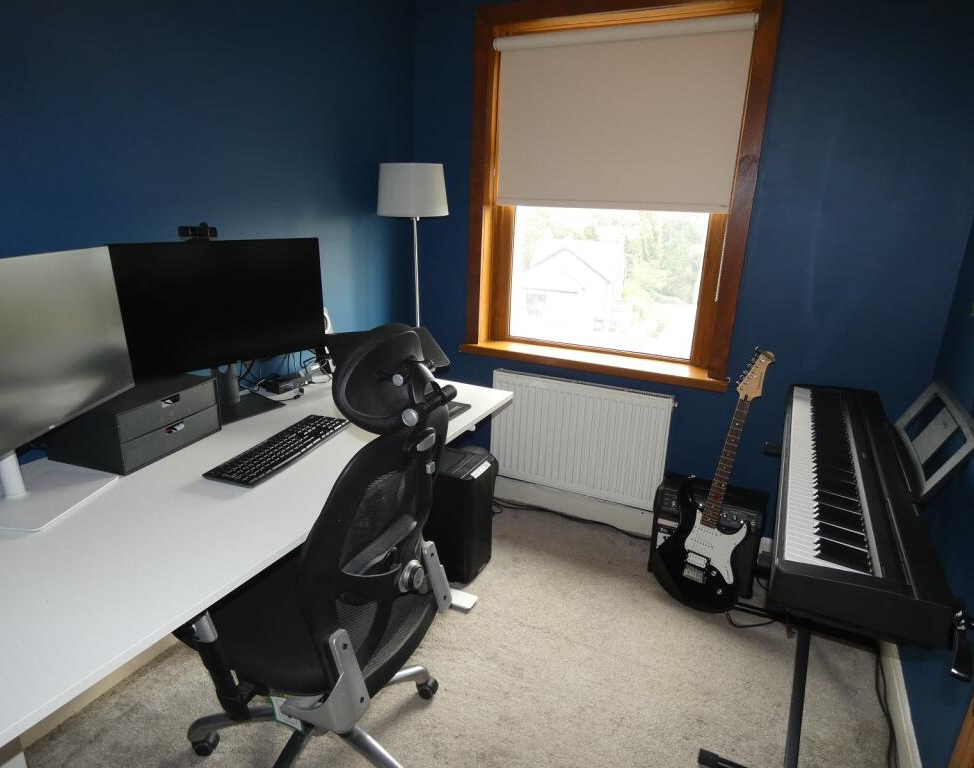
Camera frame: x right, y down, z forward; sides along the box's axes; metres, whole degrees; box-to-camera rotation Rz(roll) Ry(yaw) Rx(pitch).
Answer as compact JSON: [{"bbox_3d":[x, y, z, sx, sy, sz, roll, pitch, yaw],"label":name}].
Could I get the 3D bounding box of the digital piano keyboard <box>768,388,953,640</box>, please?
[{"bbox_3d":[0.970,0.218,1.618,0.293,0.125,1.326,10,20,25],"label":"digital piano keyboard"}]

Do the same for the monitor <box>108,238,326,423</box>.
[{"bbox_3d":[-0.801,-0.167,1.792,0.615,0.528,0.215,-16,25,-42],"label":"monitor"}]

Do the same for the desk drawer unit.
[{"bbox_3d":[-0.951,0.088,1.601,0.270,0.158,0.320,7,19,17],"label":"desk drawer unit"}]

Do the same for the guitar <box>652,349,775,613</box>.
[{"bbox_3d":[0.850,0.353,2.152,0.325,0.985,0.070,14,8,8],"label":"guitar"}]

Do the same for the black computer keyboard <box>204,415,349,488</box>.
[{"bbox_3d":[-0.543,0.172,1.588,0.140,0.026,0.430,7,19,18],"label":"black computer keyboard"}]

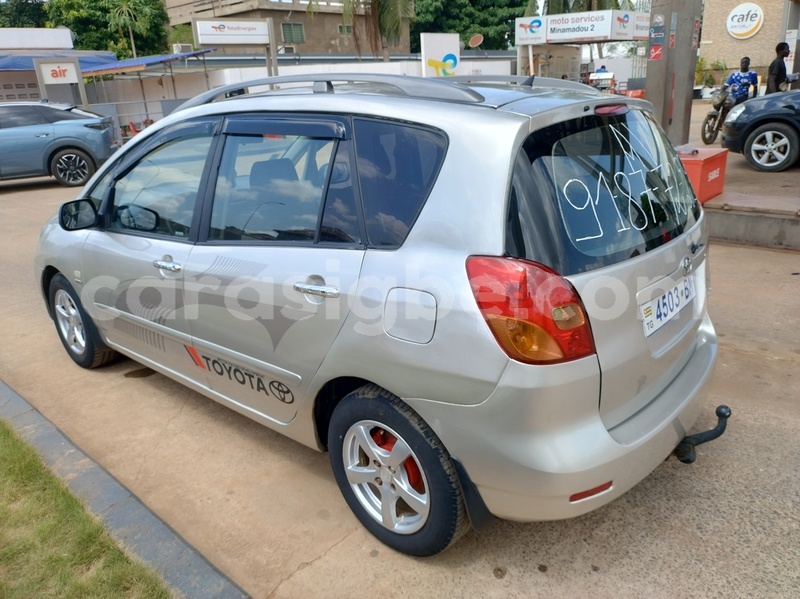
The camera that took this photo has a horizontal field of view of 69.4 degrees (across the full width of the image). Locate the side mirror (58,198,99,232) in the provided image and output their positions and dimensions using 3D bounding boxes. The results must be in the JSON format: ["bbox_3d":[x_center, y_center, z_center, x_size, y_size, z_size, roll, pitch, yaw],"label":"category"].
[{"bbox_3d":[-1.544,-0.413,2.767,0.110,0.145,0.180,14,25,38],"label":"side mirror"}]

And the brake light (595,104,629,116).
[{"bbox_3d":[0.715,-0.640,1.960,0.050,0.036,0.270,14,25,38],"label":"brake light"}]

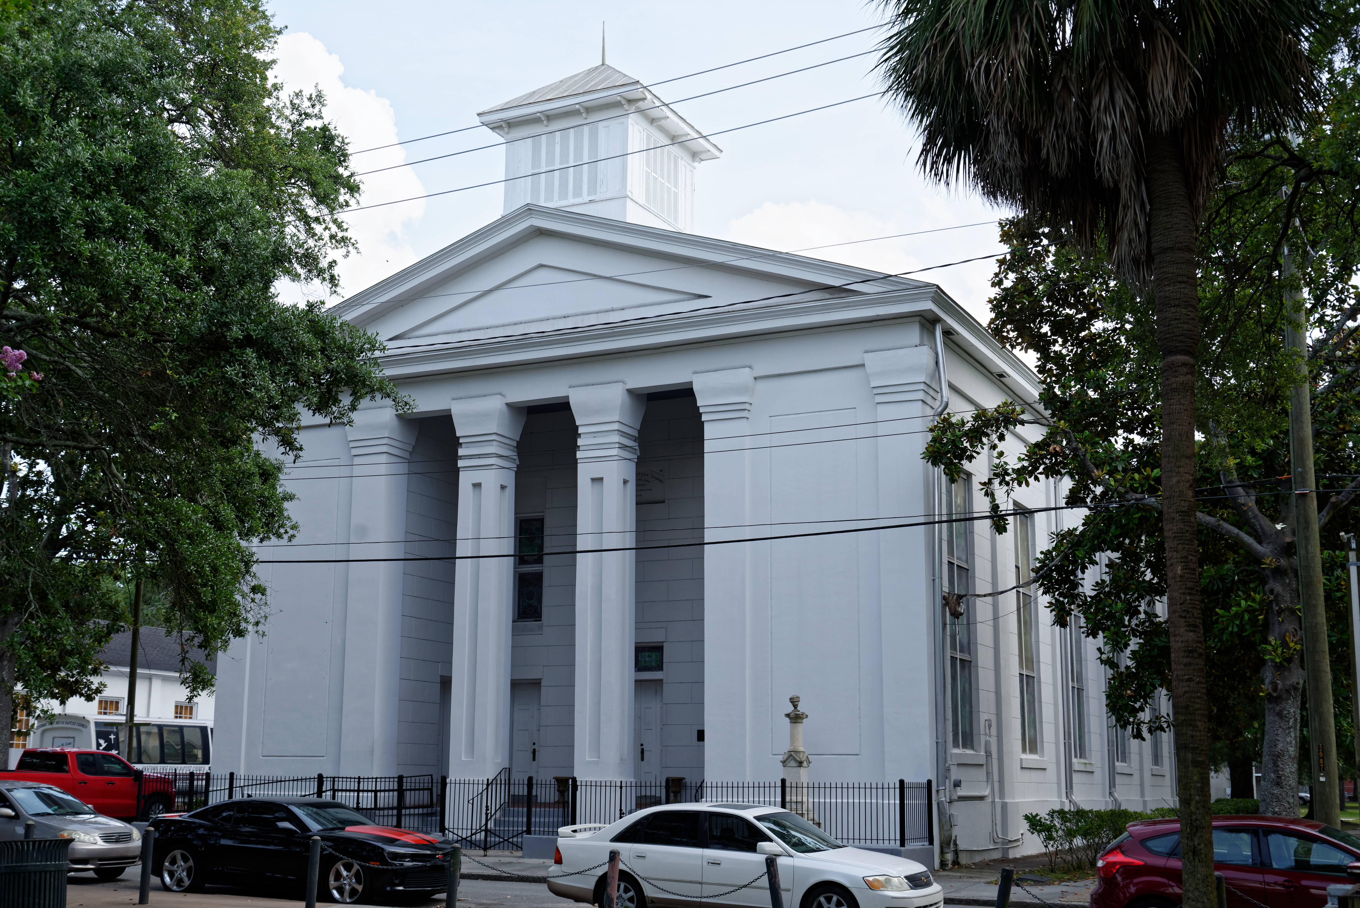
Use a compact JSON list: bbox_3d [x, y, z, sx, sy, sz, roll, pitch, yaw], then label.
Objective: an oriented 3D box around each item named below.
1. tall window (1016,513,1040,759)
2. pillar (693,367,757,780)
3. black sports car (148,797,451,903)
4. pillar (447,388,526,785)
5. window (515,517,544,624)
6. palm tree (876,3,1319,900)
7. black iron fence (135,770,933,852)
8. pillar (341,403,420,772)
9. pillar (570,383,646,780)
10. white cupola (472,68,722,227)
[{"bbox_3d":[8.197,4.237,37.853,0.180,5.770,2.050,-5,-13,27],"label":"tall window"},{"bbox_3d":[1.070,2.469,33.374,1.400,8.570,1.100,-5,-13,27],"label":"pillar"},{"bbox_3d":[-5.253,5.508,22.179,4.840,1.370,1.920,-5,-13,25],"label":"black sports car"},{"bbox_3d":[-4.514,3.018,36.206,1.370,8.670,1.150,-5,-13,27],"label":"pillar"},{"bbox_3d":[-3.915,2.931,40.851,0.950,2.750,0.150,-5,-13,27],"label":"window"},{"bbox_3d":[4.246,-0.567,14.922,4.300,10.700,4.200,-3,-12,16],"label":"palm tree"},{"bbox_3d":[-3.970,7.484,33.271,18.680,1.480,1.500,-5,-13,27],"label":"black iron fence"},{"bbox_3d":[-7.234,3.231,37.613,1.370,8.610,1.200,-5,-13,27],"label":"pillar"},{"bbox_3d":[-1.636,2.762,34.727,1.380,8.590,1.100,-5,-13,27],"label":"pillar"},{"bbox_3d":[-1.928,-7.300,39.620,4.460,5.220,4.500,-5,-13,27],"label":"white cupola"}]

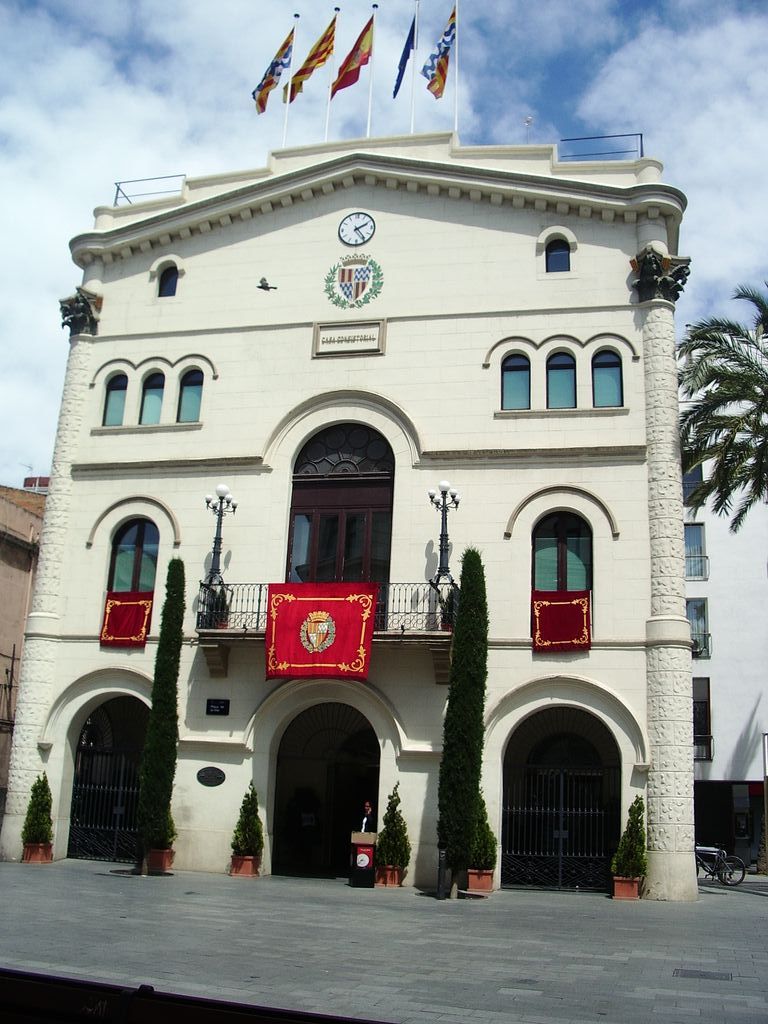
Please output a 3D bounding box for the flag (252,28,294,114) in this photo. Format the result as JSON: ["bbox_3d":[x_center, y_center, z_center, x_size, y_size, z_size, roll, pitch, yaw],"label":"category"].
[{"bbox_3d":[-3.381,-13.529,31.763,1.200,3.000,0.450,-1,-17,14],"label":"flag"}]

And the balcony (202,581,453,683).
[{"bbox_3d":[-1.350,2.958,24.902,6.480,2.329,1.063,-1,-17,13],"label":"balcony"}]

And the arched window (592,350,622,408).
[{"bbox_3d":[5.181,-3.098,23.971,0.695,1.414,0.220,-1,-15,13],"label":"arched window"}]

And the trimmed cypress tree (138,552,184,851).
[{"bbox_3d":[-4.771,4.279,22.282,0.820,6.680,0.820,-1,-15,13],"label":"trimmed cypress tree"}]

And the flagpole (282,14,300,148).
[{"bbox_3d":[-2.893,-13.045,31.843,0.111,5.494,0.111,-1,-17,13],"label":"flagpole"}]

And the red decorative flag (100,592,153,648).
[{"bbox_3d":[-6.152,2.577,24.854,1.240,1.348,0.100,-1,-13,13],"label":"red decorative flag"}]

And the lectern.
[{"bbox_3d":[-0.440,7.465,22.210,0.567,1.134,0.486,-1,-17,13],"label":"lectern"}]

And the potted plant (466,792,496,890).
[{"bbox_3d":[2.022,6.840,21.629,0.701,2.059,0.680,-1,-13,13],"label":"potted plant"}]

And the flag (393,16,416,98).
[{"bbox_3d":[0.633,-14.042,31.990,0.456,2.025,1.367,5,-17,-9],"label":"flag"}]

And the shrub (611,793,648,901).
[{"bbox_3d":[5.183,7.034,21.820,0.800,2.100,0.780,-1,-17,14],"label":"shrub"}]

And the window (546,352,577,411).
[{"bbox_3d":[4.492,-3.315,26.203,0.759,1.519,0.203,-1,-17,13],"label":"window"}]

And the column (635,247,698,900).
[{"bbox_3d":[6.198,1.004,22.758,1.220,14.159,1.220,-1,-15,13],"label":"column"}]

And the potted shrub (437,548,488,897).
[{"bbox_3d":[1.585,4.142,20.886,0.940,6.928,0.920,-1,-13,13],"label":"potted shrub"}]

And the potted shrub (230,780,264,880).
[{"bbox_3d":[-3.122,7.295,23.839,0.800,2.080,0.780,-1,-17,14],"label":"potted shrub"}]

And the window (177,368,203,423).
[{"bbox_3d":[-4.879,-2.929,26.071,0.628,1.412,0.200,-1,-13,13],"label":"window"}]

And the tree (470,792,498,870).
[{"bbox_3d":[2.119,6.973,22.646,0.760,1.650,0.750,-1,-17,14],"label":"tree"}]

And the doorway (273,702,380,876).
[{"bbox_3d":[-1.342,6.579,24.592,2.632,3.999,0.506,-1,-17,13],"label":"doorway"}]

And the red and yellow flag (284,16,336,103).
[{"bbox_3d":[-2.232,-13.782,31.556,1.500,3.000,0.450,-1,-17,14],"label":"red and yellow flag"}]

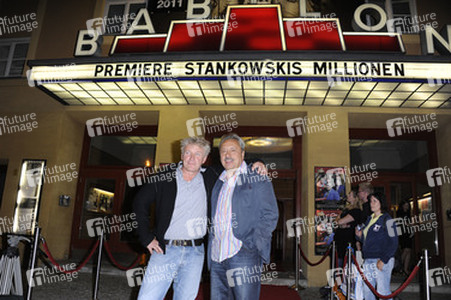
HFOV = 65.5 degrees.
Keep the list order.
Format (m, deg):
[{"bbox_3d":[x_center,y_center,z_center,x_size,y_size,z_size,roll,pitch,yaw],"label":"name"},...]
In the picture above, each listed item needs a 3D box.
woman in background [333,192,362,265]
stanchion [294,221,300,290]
[{"bbox_3d":[1.778,1.405,5.061,0.420,1.620,0.500,5,-10,-14],"label":"woman in background"},{"bbox_3d":[1.245,1.809,6.049,0.250,1.120,0.250,2,-10,0],"label":"stanchion"}]

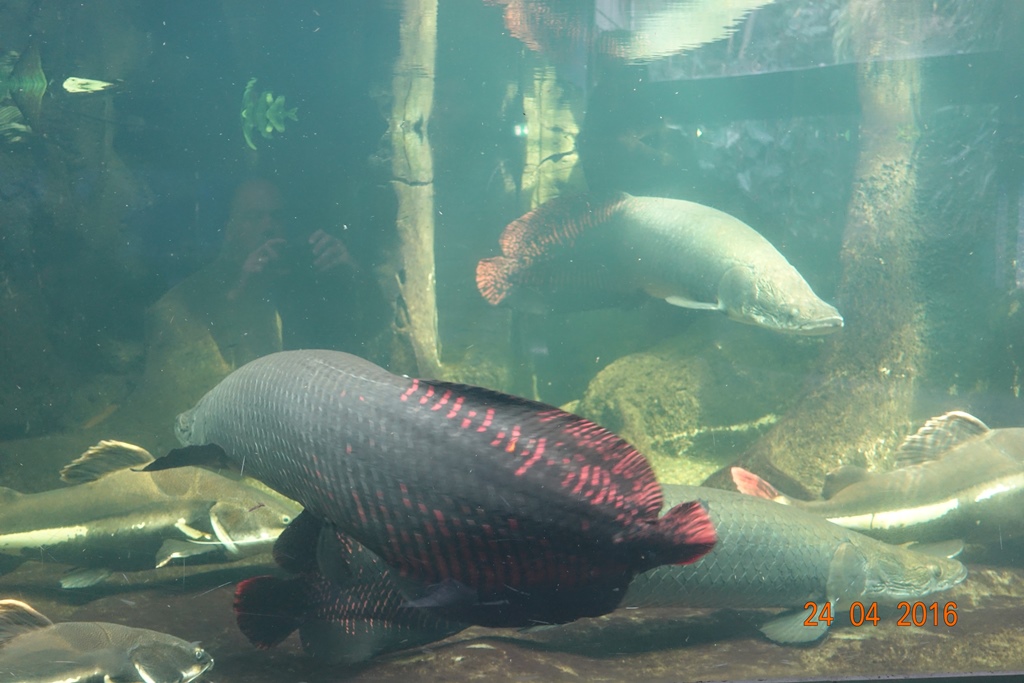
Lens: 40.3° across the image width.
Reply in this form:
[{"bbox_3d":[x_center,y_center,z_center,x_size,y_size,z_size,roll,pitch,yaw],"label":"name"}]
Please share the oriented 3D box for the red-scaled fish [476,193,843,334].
[{"bbox_3d":[0.345,-0.200,3.550,1.170,0.300,0.280,10,9,39],"label":"red-scaled fish"}]

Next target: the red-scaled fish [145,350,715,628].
[{"bbox_3d":[-0.205,0.265,2.750,1.360,0.360,0.320,6,6,38],"label":"red-scaled fish"}]

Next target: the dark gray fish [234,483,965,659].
[{"bbox_3d":[0.185,0.460,2.880,1.480,0.310,0.280,-2,4,-8],"label":"dark gray fish"}]

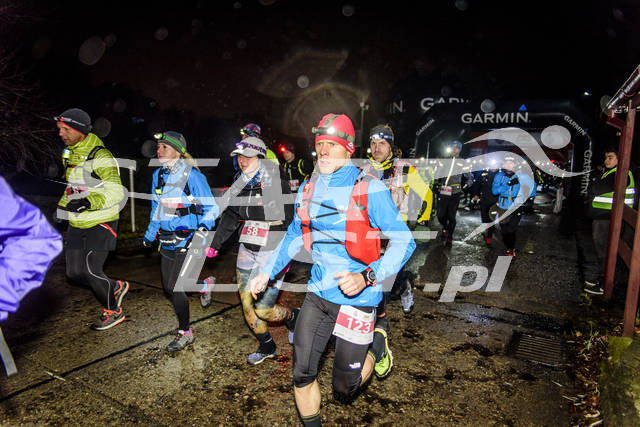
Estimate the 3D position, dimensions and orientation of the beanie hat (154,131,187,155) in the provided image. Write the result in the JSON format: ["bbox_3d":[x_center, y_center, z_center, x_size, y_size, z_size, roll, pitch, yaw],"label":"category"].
[{"bbox_3d":[-1.068,-0.516,3.080,0.215,0.160,0.175,15,-5,-42],"label":"beanie hat"}]

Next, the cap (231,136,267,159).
[{"bbox_3d":[-0.478,-0.441,2.870,0.180,0.140,0.260,5,8,32],"label":"cap"}]

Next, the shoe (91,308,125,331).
[{"bbox_3d":[-1.778,0.876,3.583,0.105,0.120,0.285,8,15,44],"label":"shoe"}]

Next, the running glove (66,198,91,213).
[{"bbox_3d":[-1.820,-0.061,3.220,0.160,0.100,0.090,-6,8,-14],"label":"running glove"}]

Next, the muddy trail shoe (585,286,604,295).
[{"bbox_3d":[3.222,0.894,5.000,0.270,0.100,0.100,8,10,41],"label":"muddy trail shoe"}]

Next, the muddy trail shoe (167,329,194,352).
[{"bbox_3d":[-1.042,0.952,3.200,0.095,0.115,0.255,5,11,36],"label":"muddy trail shoe"}]

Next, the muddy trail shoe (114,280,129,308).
[{"bbox_3d":[-1.762,0.725,3.750,0.120,0.280,0.100,27,-12,-39],"label":"muddy trail shoe"}]

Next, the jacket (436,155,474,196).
[{"bbox_3d":[2.255,-0.632,7.100,0.540,0.650,0.340,6,8,37],"label":"jacket"}]

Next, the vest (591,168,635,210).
[{"bbox_3d":[3.393,-0.278,4.950,0.330,0.520,0.440,1,6,-5],"label":"vest"}]

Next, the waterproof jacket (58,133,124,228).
[{"bbox_3d":[-1.819,-0.273,3.420,0.470,0.700,0.380,6,8,38],"label":"waterproof jacket"}]

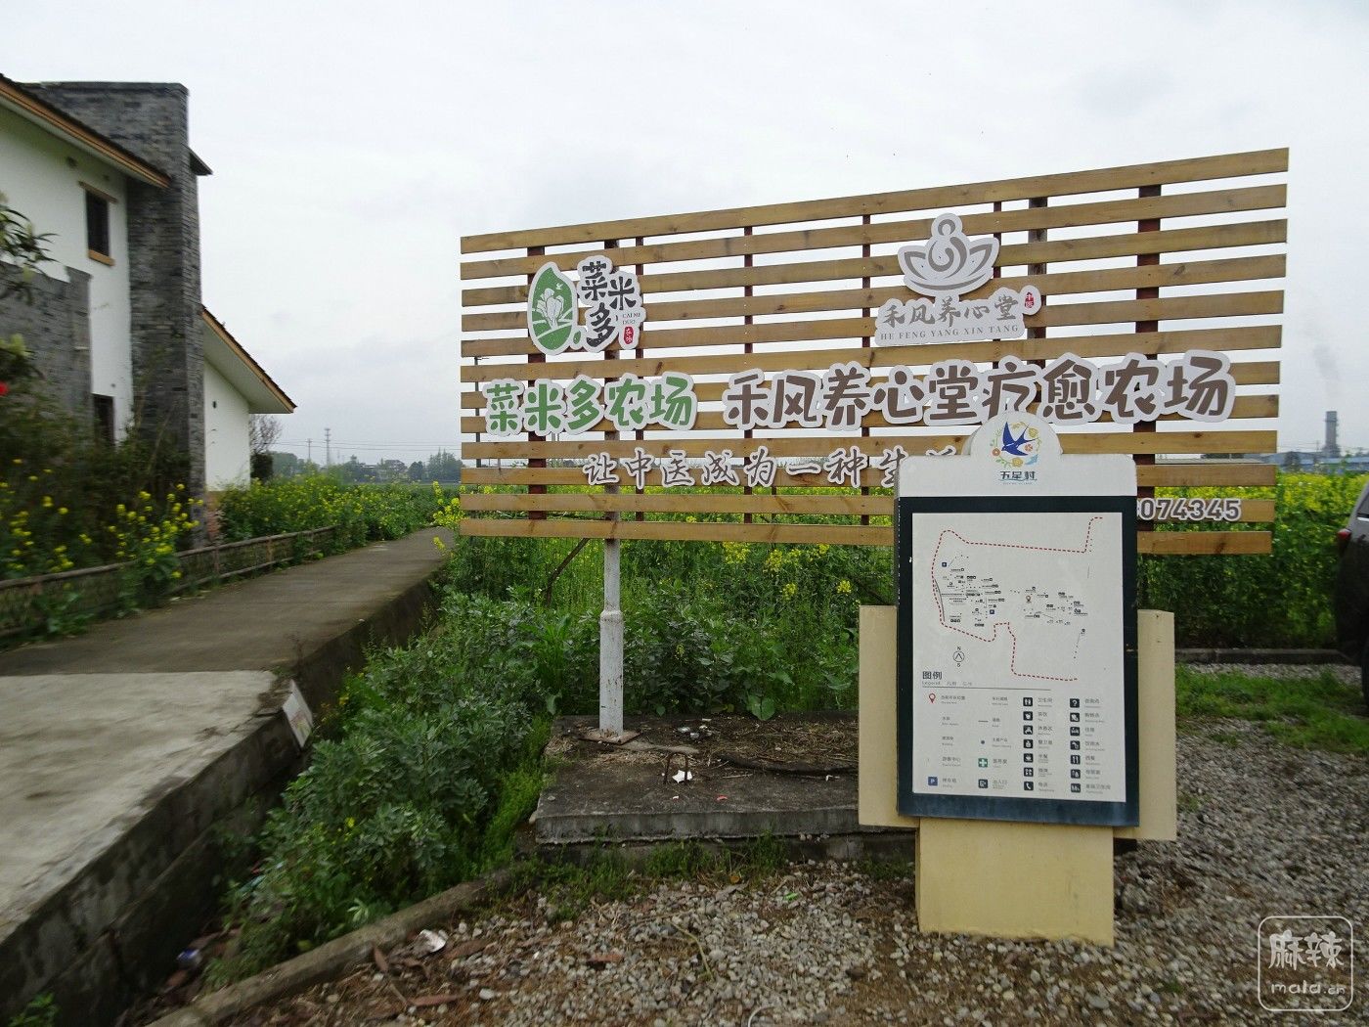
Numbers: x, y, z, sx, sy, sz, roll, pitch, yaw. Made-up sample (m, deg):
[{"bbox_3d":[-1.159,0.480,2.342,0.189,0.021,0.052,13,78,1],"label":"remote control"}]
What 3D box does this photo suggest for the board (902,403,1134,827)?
[{"bbox_3d":[1.095,0.337,3.185,0.760,1.340,0.150,0,-1,8],"label":"board"}]

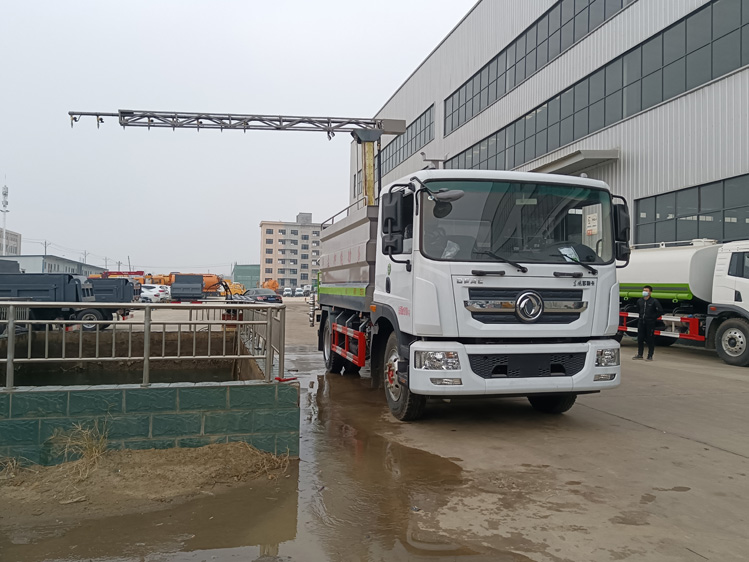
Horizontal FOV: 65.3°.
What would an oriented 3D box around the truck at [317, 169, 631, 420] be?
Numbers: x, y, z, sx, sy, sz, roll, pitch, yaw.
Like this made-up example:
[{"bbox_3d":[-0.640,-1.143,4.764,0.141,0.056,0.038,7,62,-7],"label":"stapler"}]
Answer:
[{"bbox_3d":[0.745,0.197,9.667,2.520,3.000,7.520,1,-1,-14],"label":"truck"}]

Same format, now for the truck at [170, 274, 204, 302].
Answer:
[{"bbox_3d":[-13.580,0.796,42.753,2.100,2.350,5.700,1,-1,-16],"label":"truck"}]

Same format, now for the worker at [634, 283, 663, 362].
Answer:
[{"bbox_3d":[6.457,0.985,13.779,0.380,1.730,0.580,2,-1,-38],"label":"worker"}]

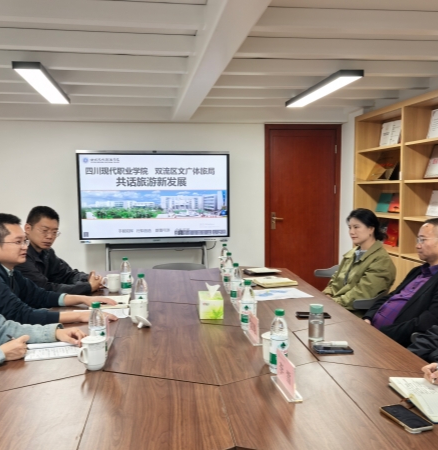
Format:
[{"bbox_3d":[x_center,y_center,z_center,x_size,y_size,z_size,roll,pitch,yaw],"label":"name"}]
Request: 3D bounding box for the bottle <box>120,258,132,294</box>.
[{"bbox_3d":[-0.590,0.325,2.986,0.065,0.228,0.065,-1,4,-9],"label":"bottle"}]

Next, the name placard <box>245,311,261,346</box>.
[{"bbox_3d":[0.156,0.460,2.109,0.048,0.105,0.200,-1,5,-10],"label":"name placard"}]

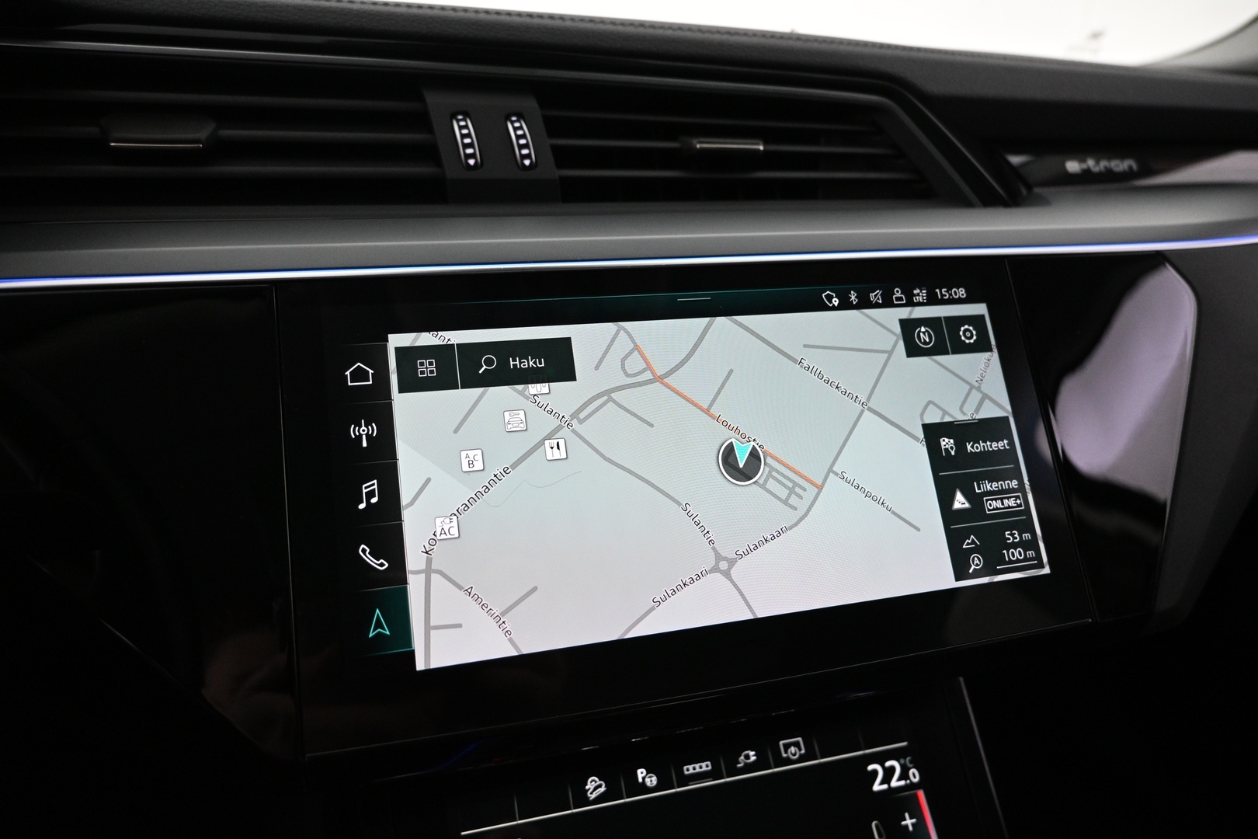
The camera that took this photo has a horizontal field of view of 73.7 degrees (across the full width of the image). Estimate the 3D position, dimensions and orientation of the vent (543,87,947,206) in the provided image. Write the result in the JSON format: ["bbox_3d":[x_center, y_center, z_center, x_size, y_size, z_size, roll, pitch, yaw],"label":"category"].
[{"bbox_3d":[0.047,-0.106,0.338,0.176,0.043,0.038,-7,0,-23],"label":"vent"}]

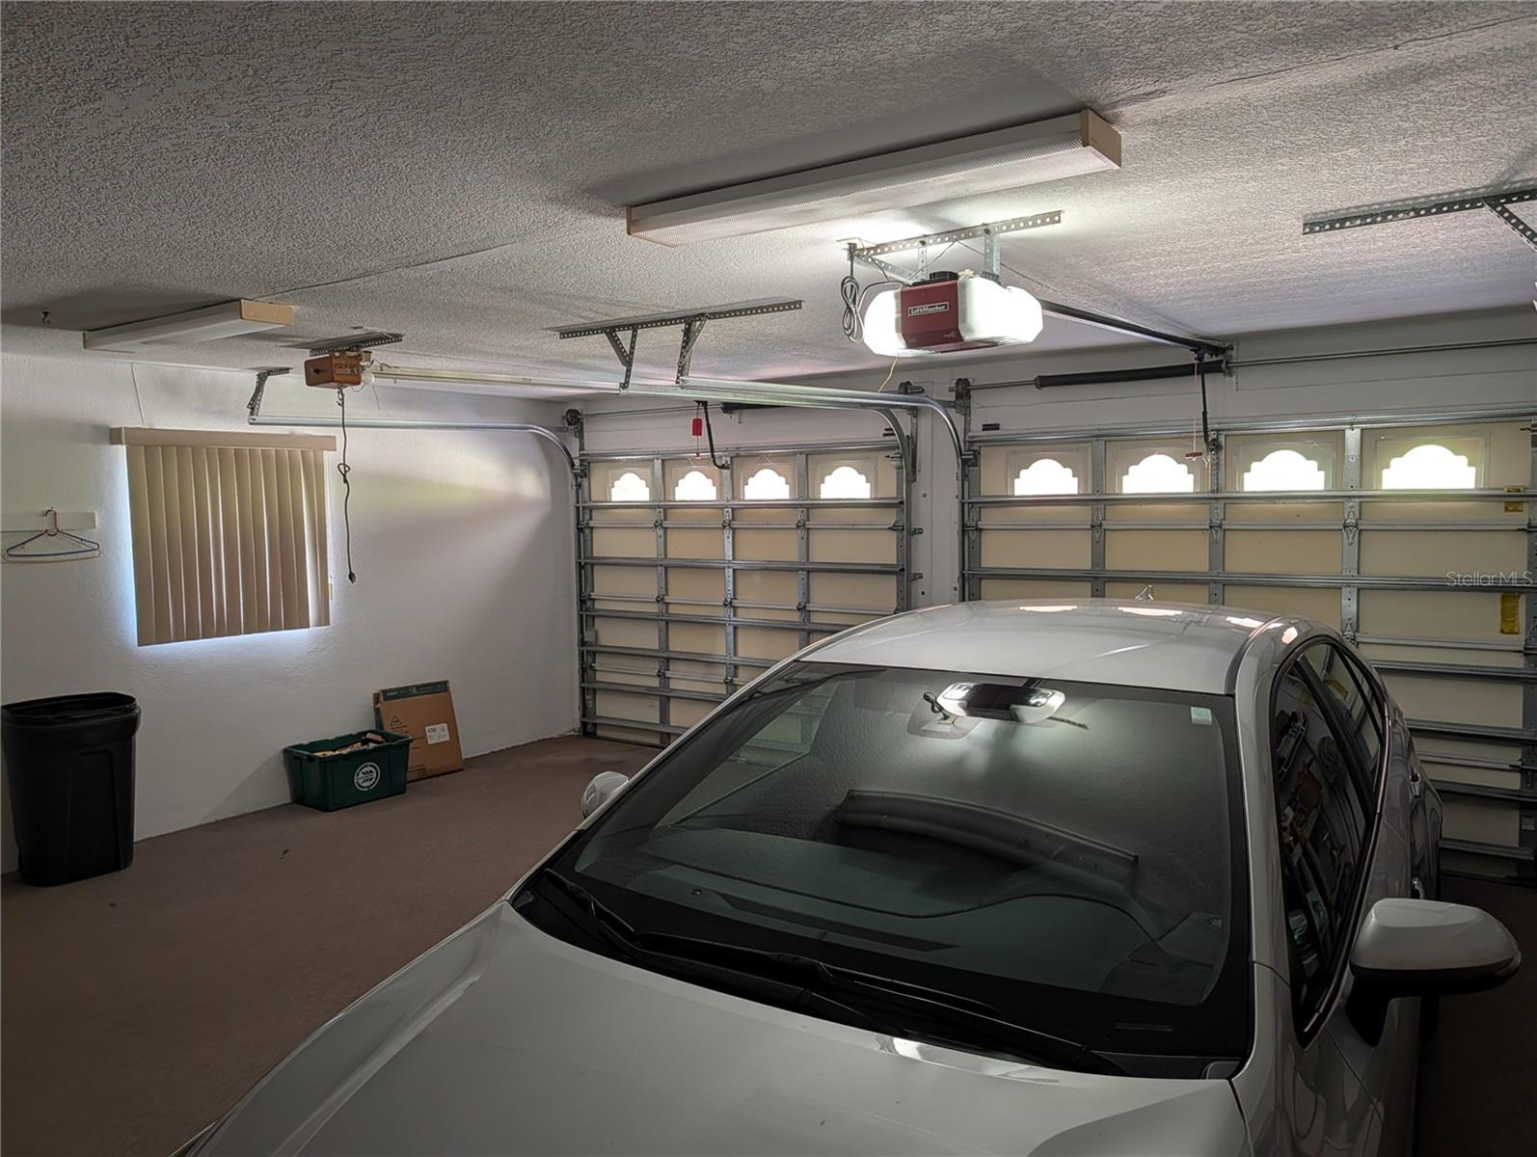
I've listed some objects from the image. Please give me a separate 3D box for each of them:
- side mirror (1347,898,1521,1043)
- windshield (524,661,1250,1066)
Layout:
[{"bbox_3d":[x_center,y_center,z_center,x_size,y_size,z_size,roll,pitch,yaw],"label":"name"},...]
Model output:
[{"bbox_3d":[1.109,0.654,1.782,0.250,0.195,0.160,2,5,32],"label":"side mirror"},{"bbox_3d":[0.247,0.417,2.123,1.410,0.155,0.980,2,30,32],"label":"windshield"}]

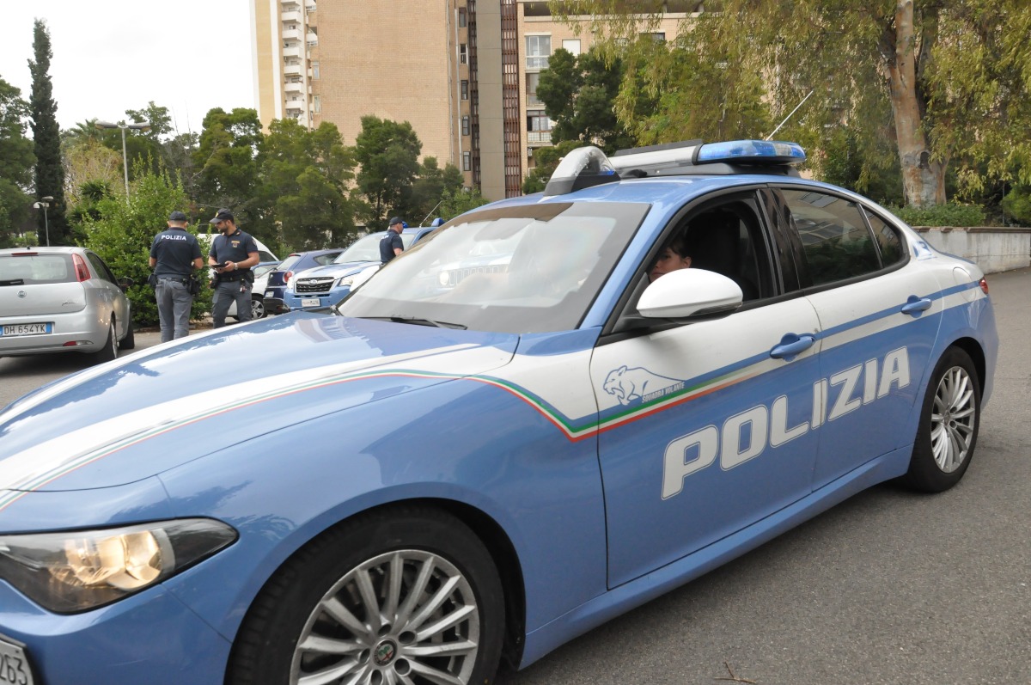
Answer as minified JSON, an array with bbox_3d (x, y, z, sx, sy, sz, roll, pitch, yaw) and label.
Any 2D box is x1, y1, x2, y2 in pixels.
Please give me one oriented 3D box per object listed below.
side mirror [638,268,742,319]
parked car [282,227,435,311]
[{"bbox_3d":[0.494,-0.136,2.180,0.170,0.135,0.250,-9,8,-38],"label":"side mirror"},{"bbox_3d":[-1.950,-1.240,14.070,1.800,1.750,4.580,2,8,34],"label":"parked car"}]

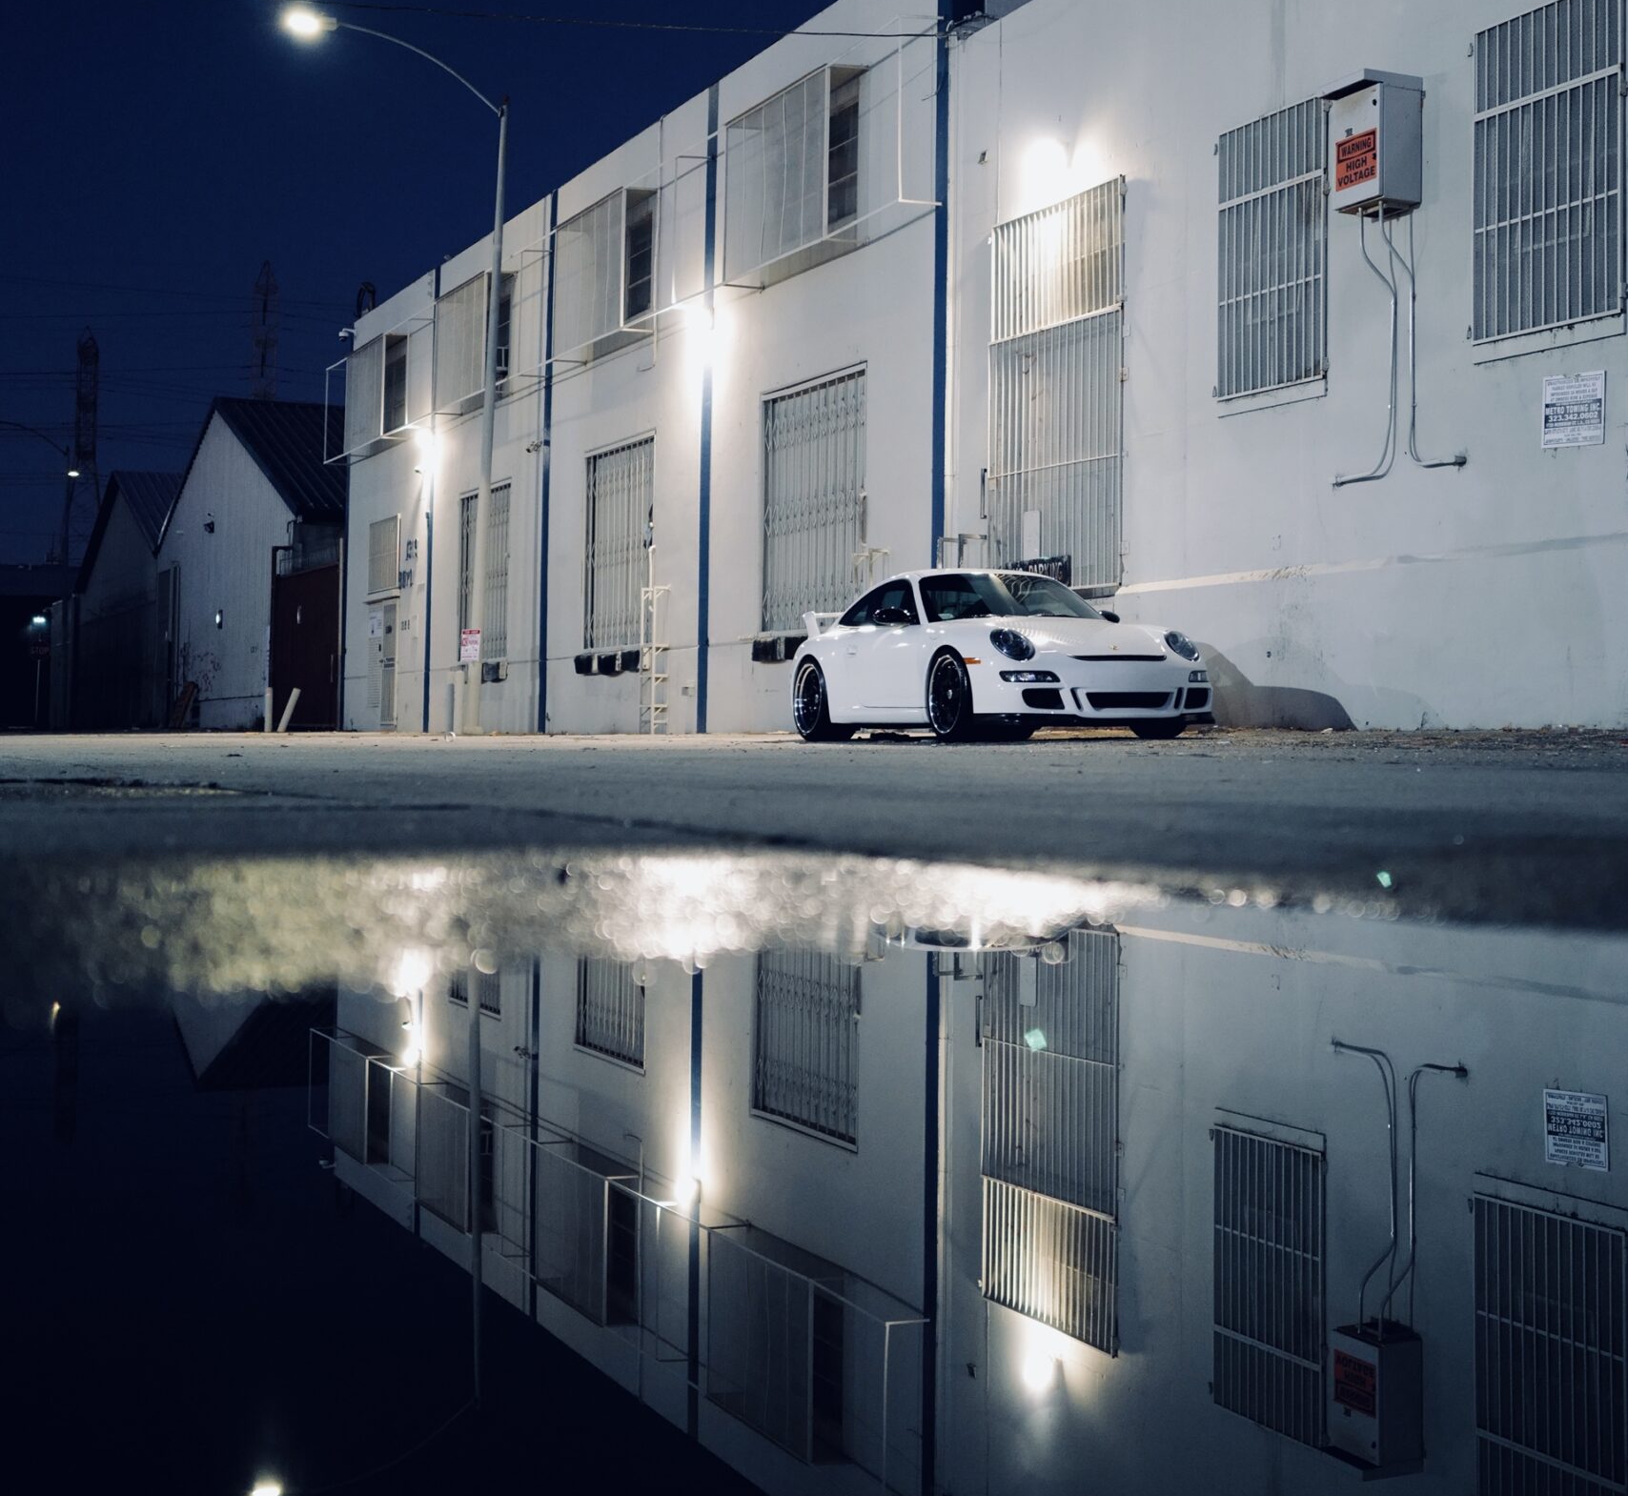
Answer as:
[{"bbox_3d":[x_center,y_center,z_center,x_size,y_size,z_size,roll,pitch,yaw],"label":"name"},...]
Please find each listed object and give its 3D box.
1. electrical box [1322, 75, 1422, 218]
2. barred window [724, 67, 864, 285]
[{"bbox_3d":[3.987,-4.304,13.560,0.530,0.890,0.470,1,0,-30],"label":"electrical box"},{"bbox_3d":[-0.214,-6.105,20.538,0.475,1.787,2.332,1,0,-30],"label":"barred window"}]

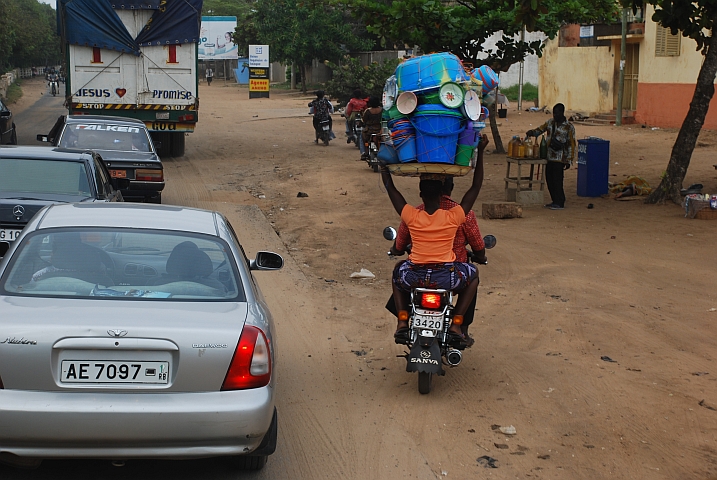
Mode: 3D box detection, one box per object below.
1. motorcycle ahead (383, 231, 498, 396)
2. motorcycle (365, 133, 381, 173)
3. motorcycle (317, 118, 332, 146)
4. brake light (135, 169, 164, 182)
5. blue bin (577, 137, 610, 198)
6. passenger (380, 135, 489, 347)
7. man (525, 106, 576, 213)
[{"bbox_3d":[0.548,0.457,10.501,0.830,1.070,1.970,5,7,5],"label":"motorcycle ahead"},{"bbox_3d":[0.313,-1.949,29.035,0.740,1.060,1.930,-2,7,-3],"label":"motorcycle"},{"bbox_3d":[-0.970,-3.204,40.126,0.740,1.060,1.930,-4,8,-7],"label":"motorcycle"},{"bbox_3d":[-3.221,-0.995,22.150,0.440,0.195,0.120,-1,7,-11],"label":"brake light"},{"bbox_3d":[4.190,-1.271,25.600,0.415,0.980,0.460,-1,7,-14],"label":"blue bin"},{"bbox_3d":[0.547,0.000,10.330,0.770,1.500,0.630,1,7,4],"label":"passenger"},{"bbox_3d":[3.132,-1.363,23.300,0.640,1.710,0.520,-5,9,-36],"label":"man"}]

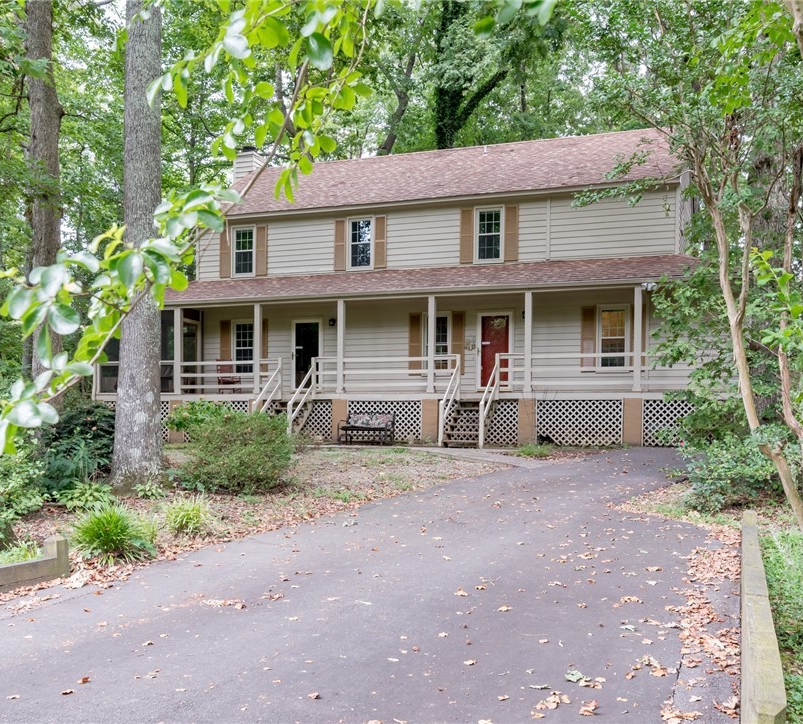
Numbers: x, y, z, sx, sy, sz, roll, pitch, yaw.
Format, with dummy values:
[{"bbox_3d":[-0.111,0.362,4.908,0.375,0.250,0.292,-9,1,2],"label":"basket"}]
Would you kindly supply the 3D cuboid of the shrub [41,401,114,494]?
[{"bbox_3d":[-4.699,1.202,12.059,1.350,1.290,1.300,1,-3,-21],"label":"shrub"}]

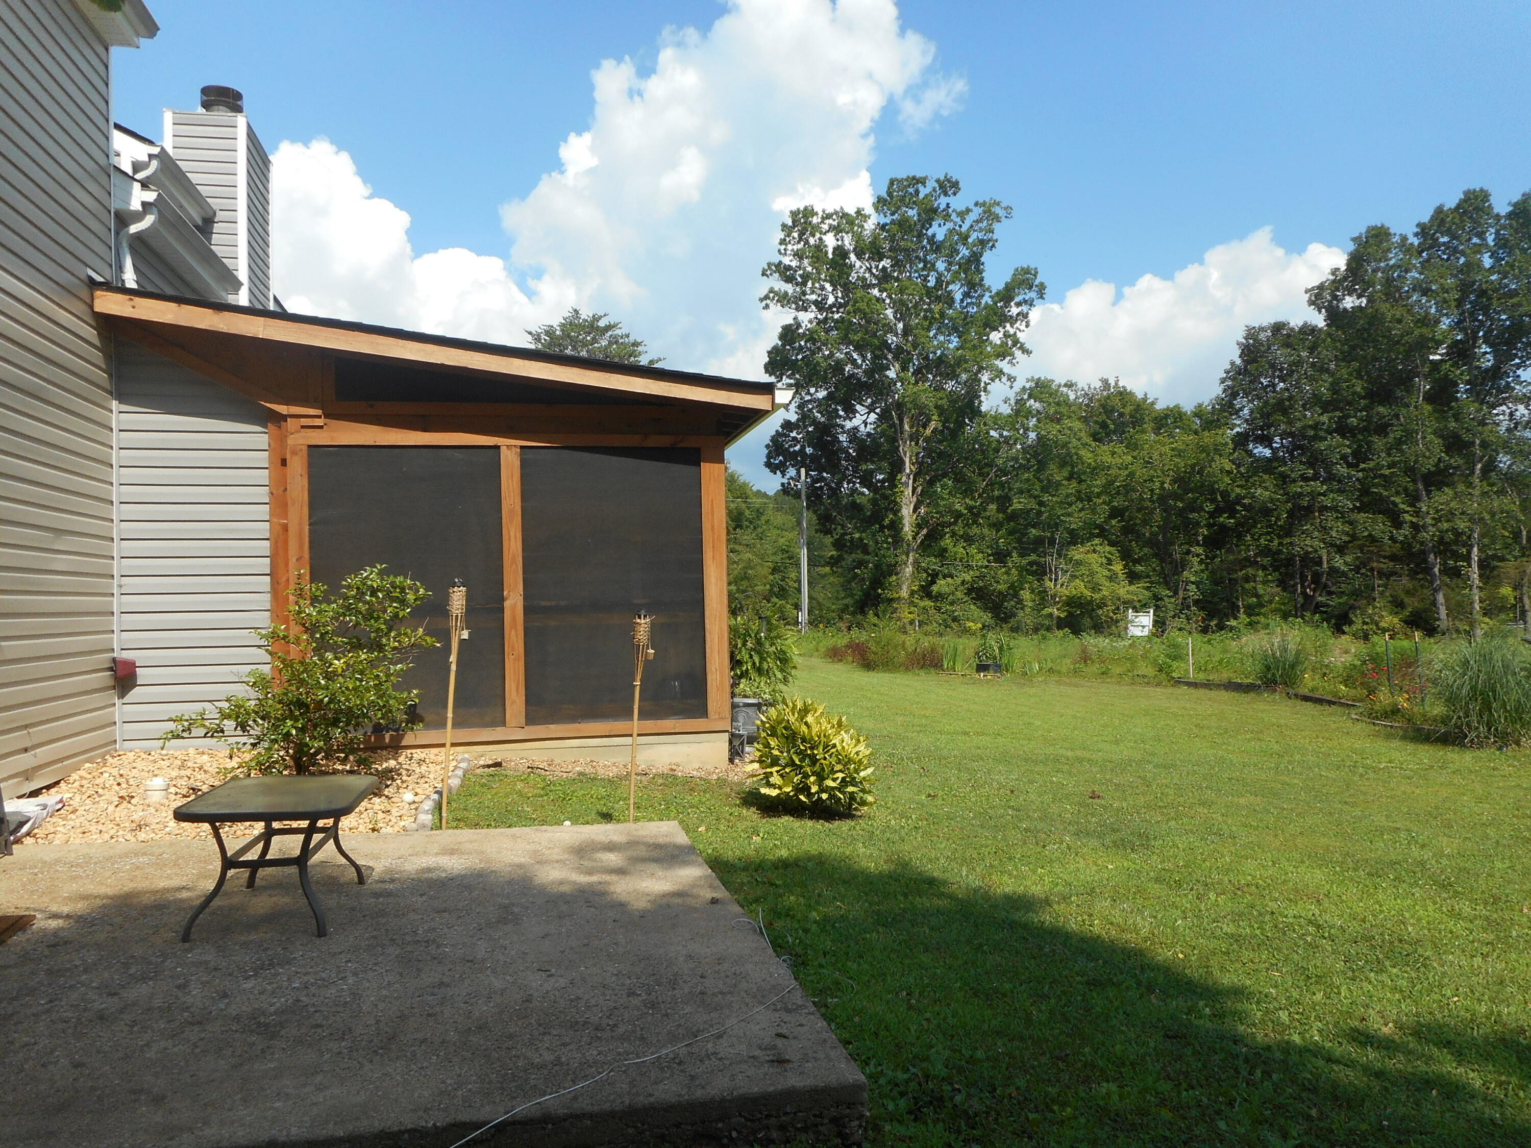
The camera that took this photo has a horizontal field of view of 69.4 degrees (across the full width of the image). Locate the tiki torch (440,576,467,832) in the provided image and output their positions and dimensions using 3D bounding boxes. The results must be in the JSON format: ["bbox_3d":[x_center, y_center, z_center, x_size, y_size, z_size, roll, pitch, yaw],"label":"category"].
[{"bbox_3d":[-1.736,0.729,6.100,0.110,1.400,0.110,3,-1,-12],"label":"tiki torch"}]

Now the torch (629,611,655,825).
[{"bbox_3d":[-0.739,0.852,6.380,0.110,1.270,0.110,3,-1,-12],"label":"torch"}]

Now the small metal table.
[{"bbox_3d":[-1.930,1.113,4.436,0.640,0.465,0.870,1,-2,-10],"label":"small metal table"}]

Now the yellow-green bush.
[{"bbox_3d":[0.302,1.176,7.250,0.830,0.750,0.830,-1,-1,0],"label":"yellow-green bush"}]

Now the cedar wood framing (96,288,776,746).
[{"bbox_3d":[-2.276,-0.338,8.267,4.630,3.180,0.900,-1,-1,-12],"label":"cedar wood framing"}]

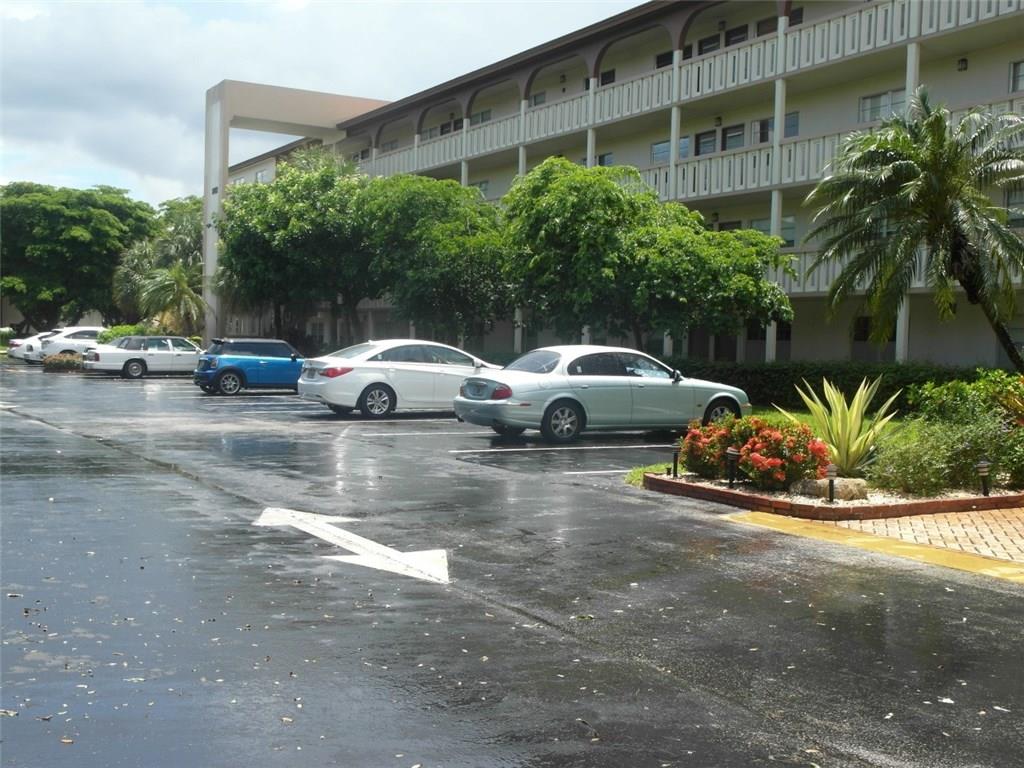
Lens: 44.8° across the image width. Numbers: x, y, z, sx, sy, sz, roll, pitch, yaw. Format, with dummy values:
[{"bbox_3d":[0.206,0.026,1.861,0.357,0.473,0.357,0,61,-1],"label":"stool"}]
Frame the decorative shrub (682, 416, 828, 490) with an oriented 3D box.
[{"bbox_3d":[2.552,0.702,12.803,1.000,0.640,1.400,1,2,-30],"label":"decorative shrub"}]

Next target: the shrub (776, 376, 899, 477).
[{"bbox_3d":[3.613,0.499,13.750,1.280,1.040,1.200,2,2,15],"label":"shrub"}]

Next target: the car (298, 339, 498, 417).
[{"bbox_3d":[-1.804,-0.147,24.342,4.820,1.470,1.840,1,2,-30],"label":"car"}]

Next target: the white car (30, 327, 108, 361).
[{"bbox_3d":[-17.850,-1.515,53.841,4.750,1.630,1.870,1,2,-30],"label":"white car"}]

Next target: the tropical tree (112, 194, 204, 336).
[{"bbox_3d":[-15.136,-4.336,53.500,4.200,7.450,4.100,1,2,-16],"label":"tropical tree"}]

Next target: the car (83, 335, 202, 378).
[{"bbox_3d":[-12.378,-0.973,44.246,5.400,1.440,1.970,1,2,-33],"label":"car"}]

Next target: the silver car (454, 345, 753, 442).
[{"bbox_3d":[1.479,0.102,19.405,4.900,1.430,1.830,1,2,-29],"label":"silver car"}]

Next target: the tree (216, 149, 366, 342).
[{"bbox_3d":[-8.215,-4.543,46.500,5.800,8.650,5.500,1,2,-10],"label":"tree"}]

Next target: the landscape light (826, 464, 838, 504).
[{"bbox_3d":[2.849,0.872,11.050,0.105,0.370,0.105,2,2,15],"label":"landscape light"}]

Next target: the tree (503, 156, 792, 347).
[{"bbox_3d":[2.988,-2.177,27.400,6.200,5.500,5.400,2,2,6],"label":"tree"}]

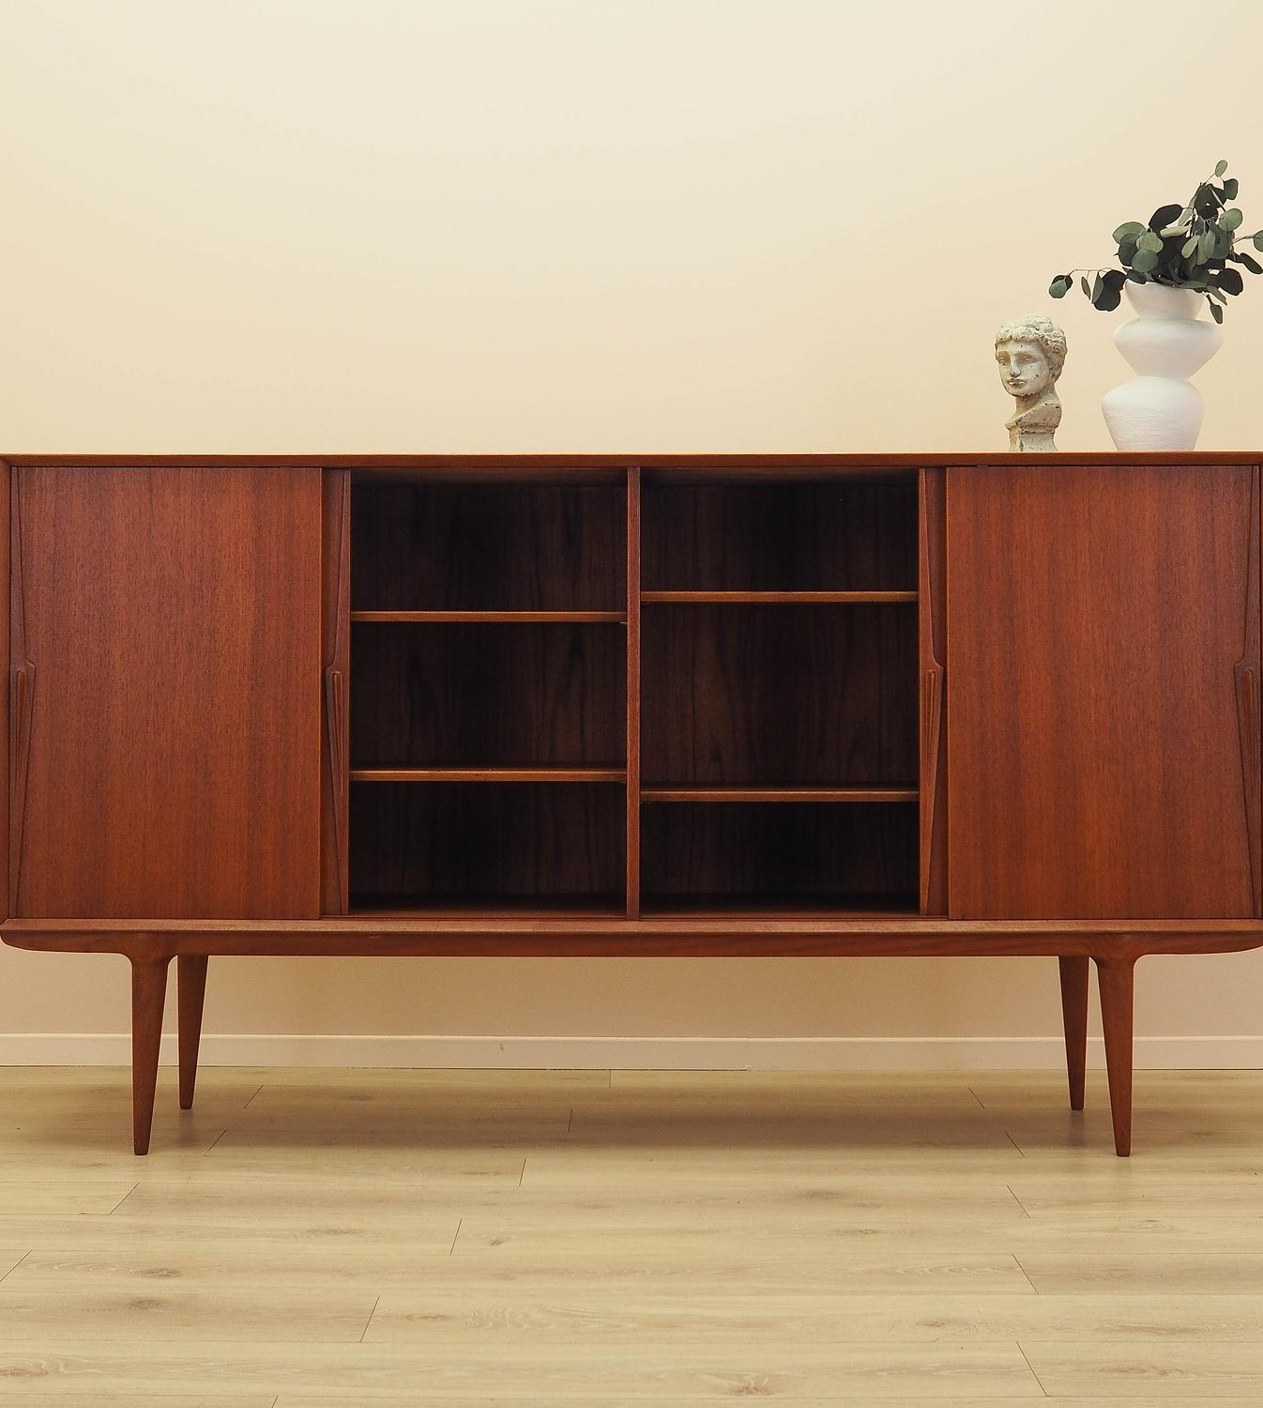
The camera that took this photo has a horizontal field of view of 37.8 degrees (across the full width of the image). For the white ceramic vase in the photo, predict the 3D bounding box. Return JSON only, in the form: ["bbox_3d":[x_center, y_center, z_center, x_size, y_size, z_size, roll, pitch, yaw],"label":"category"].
[{"bbox_3d":[0.883,-0.547,3.059,0.196,0.313,0.190,0,1,0],"label":"white ceramic vase"}]

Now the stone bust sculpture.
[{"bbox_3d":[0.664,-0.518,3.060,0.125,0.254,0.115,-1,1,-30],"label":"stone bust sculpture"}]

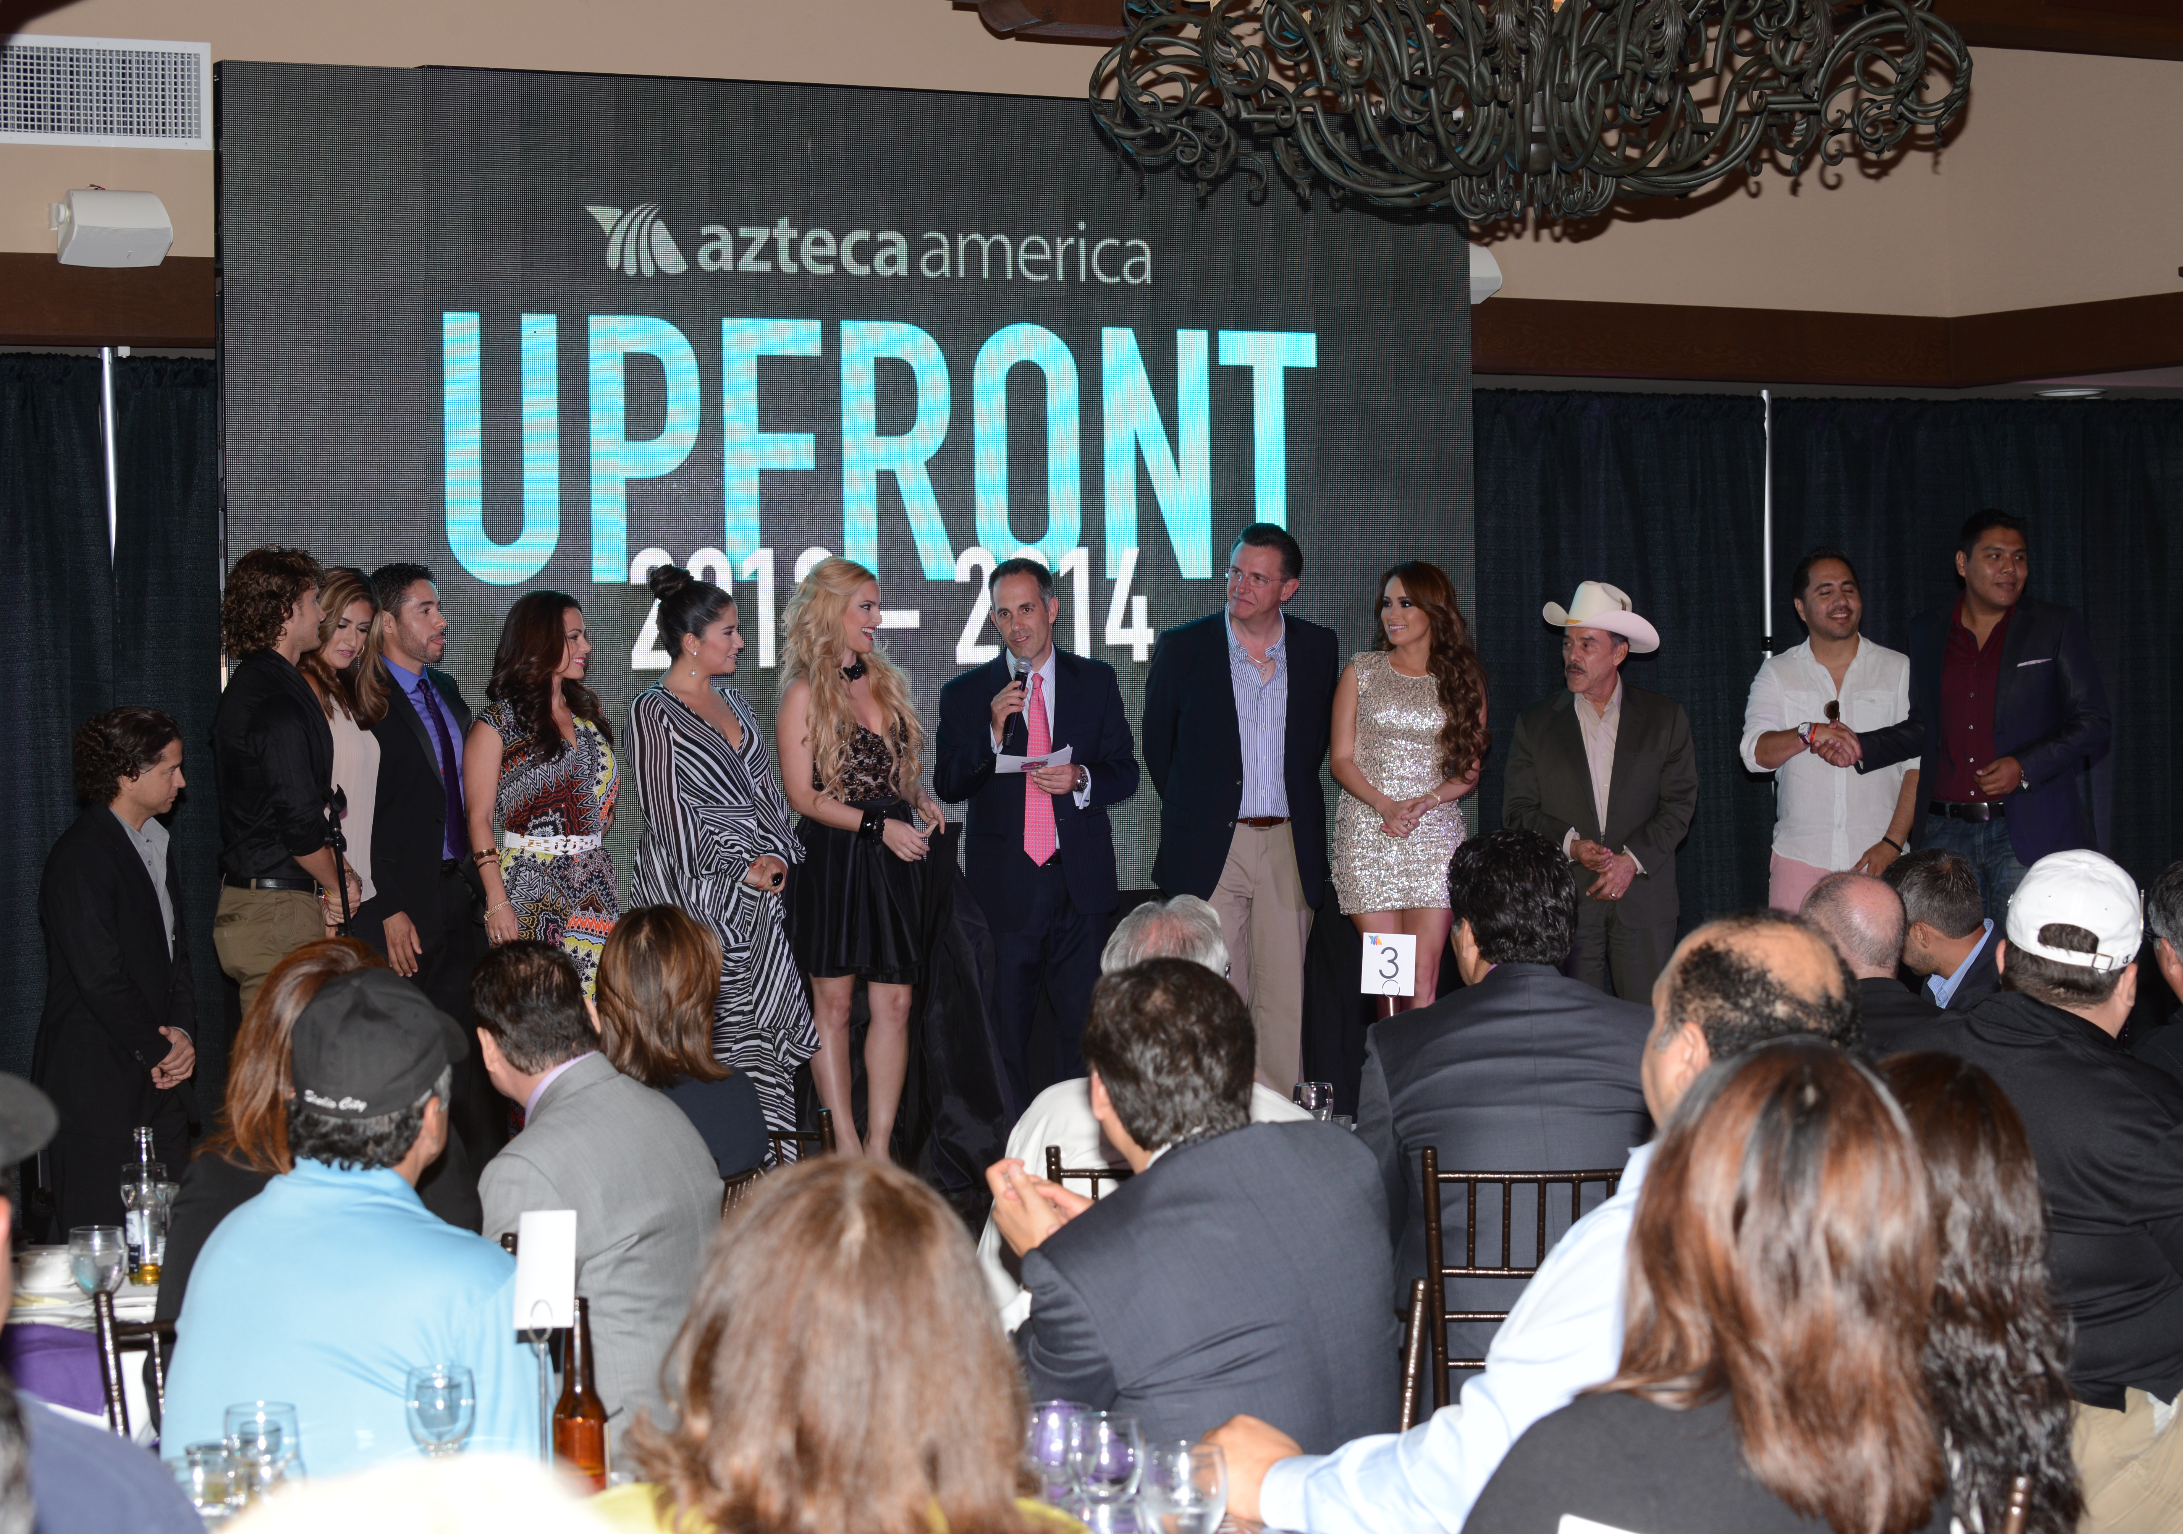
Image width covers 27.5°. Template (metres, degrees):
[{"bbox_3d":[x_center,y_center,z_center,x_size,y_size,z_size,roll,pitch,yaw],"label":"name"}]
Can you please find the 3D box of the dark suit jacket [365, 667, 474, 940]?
[{"bbox_3d":[-1.747,0.103,11.400,0.310,0.730,0.480,0,1,40],"label":"dark suit jacket"}]

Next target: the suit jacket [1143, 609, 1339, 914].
[{"bbox_3d":[0.383,-0.019,11.550,0.540,0.770,0.310,-2,1,-22],"label":"suit jacket"}]

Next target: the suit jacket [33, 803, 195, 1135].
[{"bbox_3d":[-2.332,0.492,10.700,0.360,0.790,0.460,0,1,26],"label":"suit jacket"}]

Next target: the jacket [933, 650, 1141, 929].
[{"bbox_3d":[-0.142,0.057,11.750,0.545,0.740,0.340,-1,1,2],"label":"jacket"}]

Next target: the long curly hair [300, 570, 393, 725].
[{"bbox_3d":[-1.767,-0.282,10.550,0.230,0.380,0.230,-1,1,-18],"label":"long curly hair"}]

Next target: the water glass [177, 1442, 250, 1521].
[{"bbox_3d":[-0.941,0.765,4.800,0.071,0.080,0.071,-1,1,0],"label":"water glass"}]

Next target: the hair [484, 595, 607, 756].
[{"bbox_3d":[-1.284,-0.220,10.550,0.260,0.390,0.280,0,2,19],"label":"hair"}]

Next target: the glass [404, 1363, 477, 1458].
[{"bbox_3d":[-0.751,0.767,5.172,0.079,0.148,0.079,-1,2,0],"label":"glass"}]

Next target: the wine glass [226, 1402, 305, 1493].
[{"bbox_3d":[-0.858,0.738,4.643,0.082,0.155,0.082,-1,1,0],"label":"wine glass"}]

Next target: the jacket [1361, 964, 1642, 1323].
[{"bbox_3d":[0.669,0.638,6.950,0.540,0.670,0.380,-1,1,-6],"label":"jacket"}]

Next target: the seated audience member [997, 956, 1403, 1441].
[{"bbox_3d":[0.100,0.860,5.380,0.570,1.250,0.760,-1,1,-34],"label":"seated audience member"}]

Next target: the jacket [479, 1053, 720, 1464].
[{"bbox_3d":[-0.741,0.760,6.600,0.500,0.680,0.460,-2,2,-41],"label":"jacket"}]

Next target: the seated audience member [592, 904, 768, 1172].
[{"bbox_3d":[-0.756,0.859,7.322,0.480,1.280,0.780,-2,2,-27],"label":"seated audience member"}]

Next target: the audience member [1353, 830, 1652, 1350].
[{"bbox_3d":[0.625,0.782,7.067,0.560,1.380,0.850,-1,2,-12],"label":"audience member"}]

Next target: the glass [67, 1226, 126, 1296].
[{"bbox_3d":[-1.400,0.722,6.302,0.080,0.150,0.080,-1,2,0],"label":"glass"}]

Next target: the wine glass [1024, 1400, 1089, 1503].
[{"bbox_3d":[-0.032,0.722,4.508,0.070,0.165,0.070,-1,1,0],"label":"wine glass"}]

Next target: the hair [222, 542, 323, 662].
[{"bbox_3d":[-1.873,-0.377,10.200,0.230,0.260,0.220,-1,1,-9],"label":"hair"}]

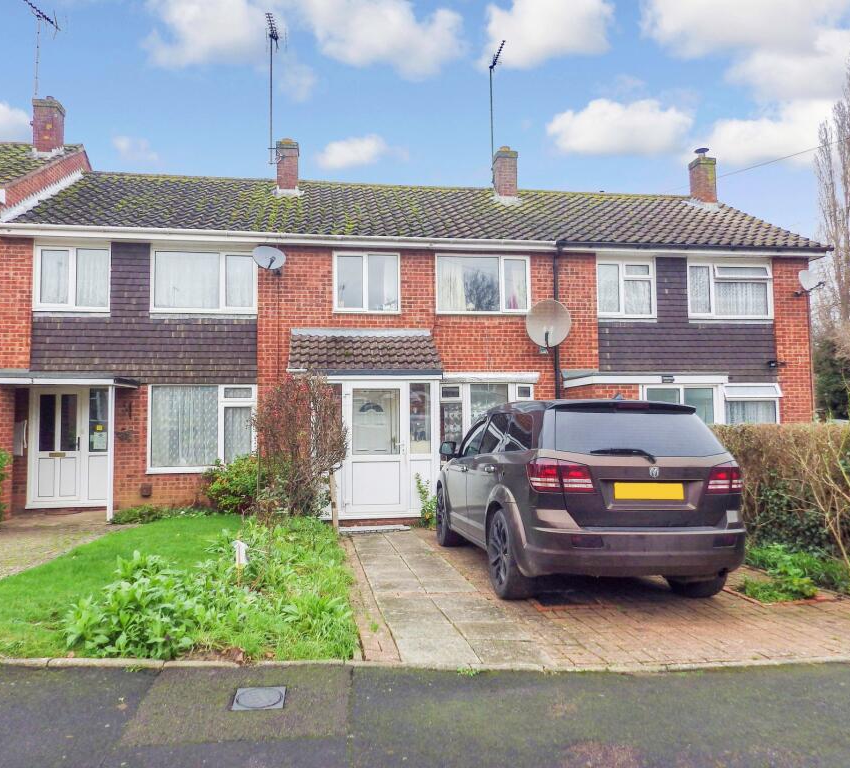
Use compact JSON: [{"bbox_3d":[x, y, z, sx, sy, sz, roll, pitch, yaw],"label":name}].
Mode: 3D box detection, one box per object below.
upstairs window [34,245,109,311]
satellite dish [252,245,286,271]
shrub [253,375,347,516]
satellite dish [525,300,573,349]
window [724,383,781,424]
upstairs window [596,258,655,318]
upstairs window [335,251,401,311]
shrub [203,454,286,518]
[{"bbox_3d":[-6.014,-1.807,11.117,1.210,1.140,0.100,0,-3,-8],"label":"upstairs window"},{"bbox_3d":[-2.708,-2.208,11.343,0.560,0.450,0.420,1,-4,-23],"label":"satellite dish"},{"bbox_3d":[-1.816,0.963,9.494,1.350,2.210,1.200,0,-3,-9],"label":"shrub"},{"bbox_3d":[2.271,-1.099,11.920,0.830,0.880,0.480,-2,-4,13],"label":"satellite dish"},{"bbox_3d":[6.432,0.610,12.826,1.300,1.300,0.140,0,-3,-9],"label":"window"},{"bbox_3d":[3.904,-1.837,12.577,1.200,1.160,0.100,0,-3,-8],"label":"upstairs window"},{"bbox_3d":[-1.051,-1.845,11.874,1.220,1.120,0.110,0,-3,-9],"label":"upstairs window"},{"bbox_3d":[-2.908,1.620,10.615,1.270,0.970,1.150,0,-3,-8],"label":"shrub"}]

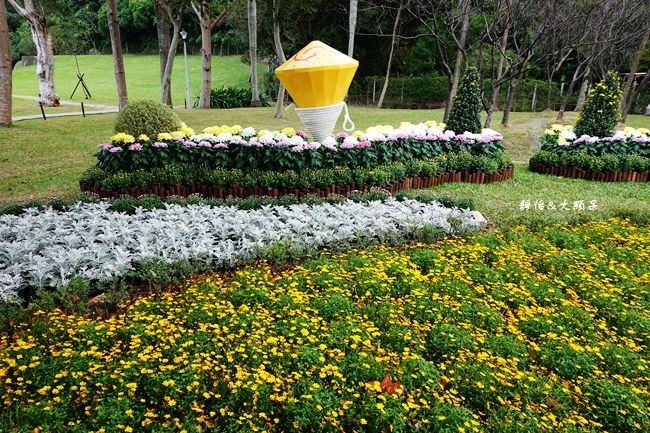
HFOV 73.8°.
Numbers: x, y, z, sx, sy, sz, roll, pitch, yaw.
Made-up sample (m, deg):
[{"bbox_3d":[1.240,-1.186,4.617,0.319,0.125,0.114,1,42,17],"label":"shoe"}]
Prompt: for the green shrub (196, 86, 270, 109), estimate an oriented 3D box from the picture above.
[{"bbox_3d":[-4.178,-5.430,19.779,3.379,0.969,1.700,0,17,0],"label":"green shrub"}]

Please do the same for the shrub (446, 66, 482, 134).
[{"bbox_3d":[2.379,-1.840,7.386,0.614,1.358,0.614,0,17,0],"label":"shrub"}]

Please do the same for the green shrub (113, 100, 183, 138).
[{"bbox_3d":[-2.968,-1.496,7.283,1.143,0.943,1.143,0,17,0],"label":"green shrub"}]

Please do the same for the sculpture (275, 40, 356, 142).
[{"bbox_3d":[-0.133,-1.855,6.753,1.310,1.652,1.310,-4,17,1],"label":"sculpture"}]

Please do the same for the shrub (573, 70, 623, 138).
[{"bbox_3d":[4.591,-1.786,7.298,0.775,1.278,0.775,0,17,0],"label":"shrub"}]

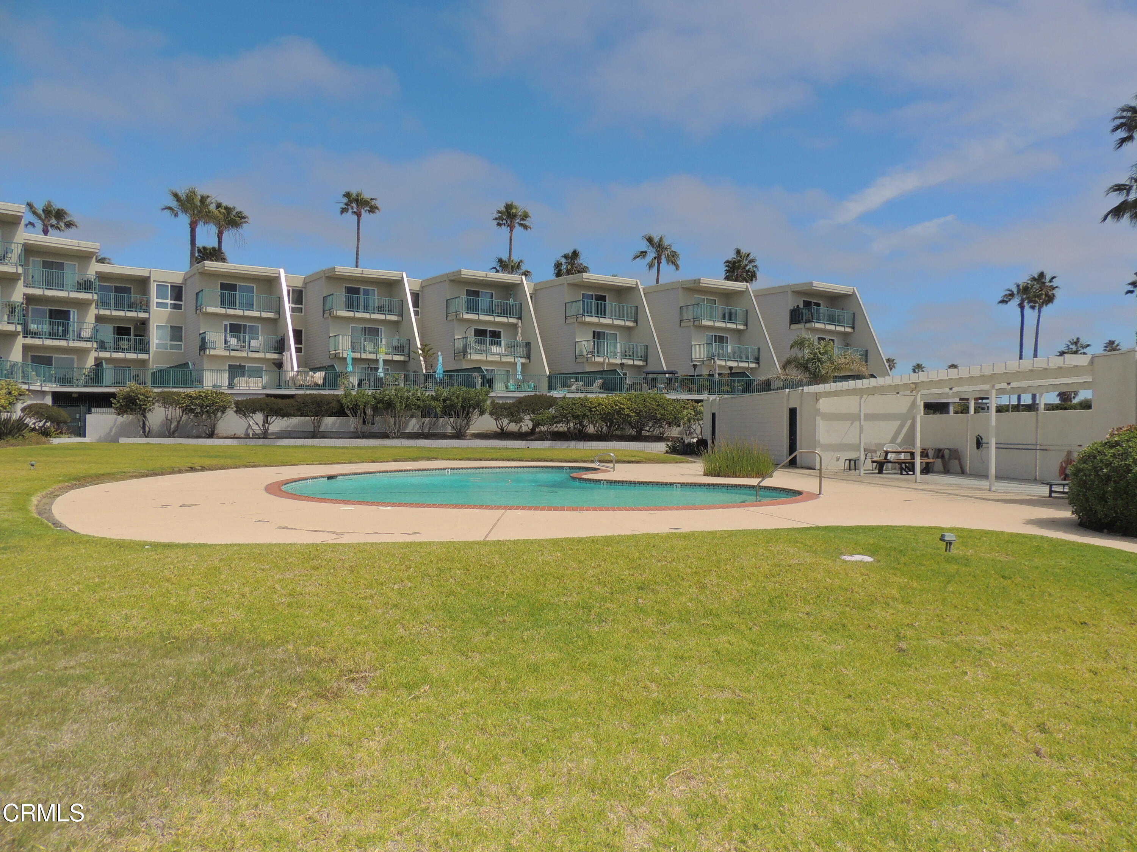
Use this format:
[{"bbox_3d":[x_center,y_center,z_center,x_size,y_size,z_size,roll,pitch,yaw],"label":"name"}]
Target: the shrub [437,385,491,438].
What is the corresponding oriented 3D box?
[{"bbox_3d":[-6.144,-0.833,46.208,3.176,3.072,2.900,1,0,-7],"label":"shrub"}]

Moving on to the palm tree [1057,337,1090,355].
[{"bbox_3d":[51.149,-3.387,79.984,3.515,11.345,3.515,1,0,0],"label":"palm tree"}]

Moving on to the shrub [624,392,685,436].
[{"bbox_3d":[4.864,-0.688,45.200,3.565,2.546,3.000,1,0,0],"label":"shrub"}]

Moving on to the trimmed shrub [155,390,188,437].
[{"bbox_3d":[-22.405,-0.702,44.485,1.947,2.657,1.850,1,0,-7],"label":"trimmed shrub"}]

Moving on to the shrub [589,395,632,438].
[{"bbox_3d":[2.398,-0.530,44.800,2.423,2.423,2.300,1,0,0],"label":"shrub"}]

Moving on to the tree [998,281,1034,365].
[{"bbox_3d":[42.604,-5.811,74.978,3.634,16.012,3.634,1,0,0],"label":"tree"}]

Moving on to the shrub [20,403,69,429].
[{"bbox_3d":[-29.201,-0.483,44.000,2.727,1.661,2.300,1,0,0],"label":"shrub"}]

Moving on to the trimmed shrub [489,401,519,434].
[{"bbox_3d":[-3.759,-0.533,47.316,2.026,1.973,1.925,1,0,-7],"label":"trimmed shrub"}]

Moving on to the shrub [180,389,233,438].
[{"bbox_3d":[-20.395,-0.726,44.418,3.003,2.803,2.853,1,0,-7],"label":"shrub"}]

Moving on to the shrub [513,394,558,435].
[{"bbox_3d":[-1.897,-0.666,45.500,2.615,2.307,2.400,1,0,0],"label":"shrub"}]

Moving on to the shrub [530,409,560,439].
[{"bbox_3d":[-1.386,-0.105,46.404,1.778,1.725,1.689,1,0,-7],"label":"shrub"}]

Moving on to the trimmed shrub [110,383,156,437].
[{"bbox_3d":[-24.178,-0.938,43.836,2.470,3.013,2.346,1,0,-7],"label":"trimmed shrub"}]

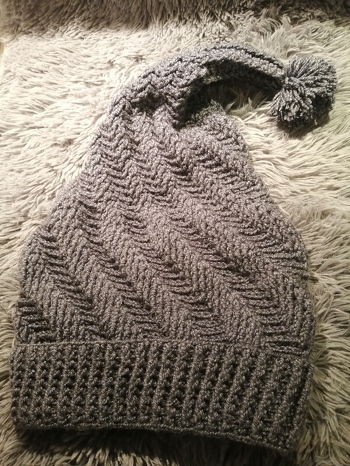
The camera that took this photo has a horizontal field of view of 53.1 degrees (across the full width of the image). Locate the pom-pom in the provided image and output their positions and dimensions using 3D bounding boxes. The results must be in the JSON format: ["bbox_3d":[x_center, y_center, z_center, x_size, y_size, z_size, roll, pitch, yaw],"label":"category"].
[{"bbox_3d":[0.163,-0.178,0.443,0.085,0.080,0.085,0,62,0],"label":"pom-pom"}]

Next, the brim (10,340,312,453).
[{"bbox_3d":[-0.015,0.137,0.306,0.258,0.032,0.072,3,62,2],"label":"brim"}]

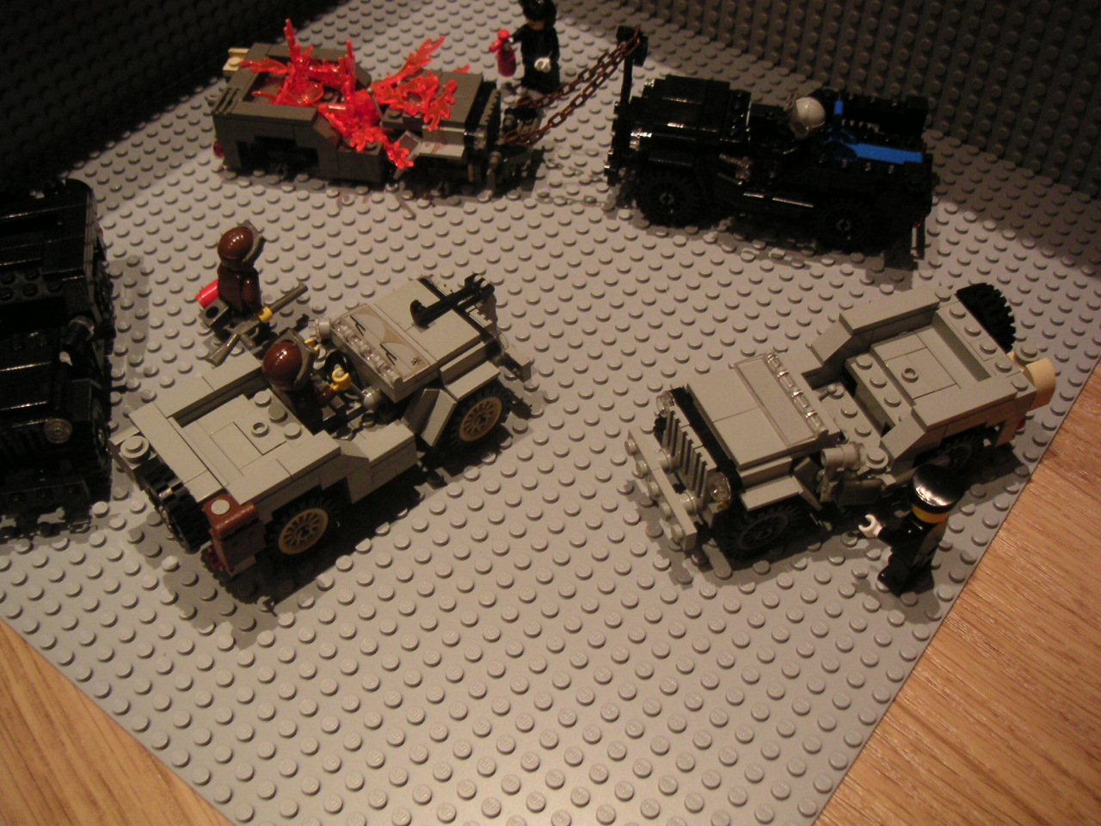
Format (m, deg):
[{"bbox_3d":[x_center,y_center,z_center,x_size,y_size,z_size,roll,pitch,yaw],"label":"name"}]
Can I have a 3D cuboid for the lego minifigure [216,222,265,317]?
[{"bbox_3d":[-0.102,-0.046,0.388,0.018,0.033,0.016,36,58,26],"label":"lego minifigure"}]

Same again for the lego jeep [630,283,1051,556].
[{"bbox_3d":[0.088,0.001,0.356,0.129,0.037,0.051,-18,52,-15],"label":"lego jeep"}]

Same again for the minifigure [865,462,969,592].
[{"bbox_3d":[0.101,0.032,0.327,0.024,0.042,0.021,-34,58,-26],"label":"minifigure"}]

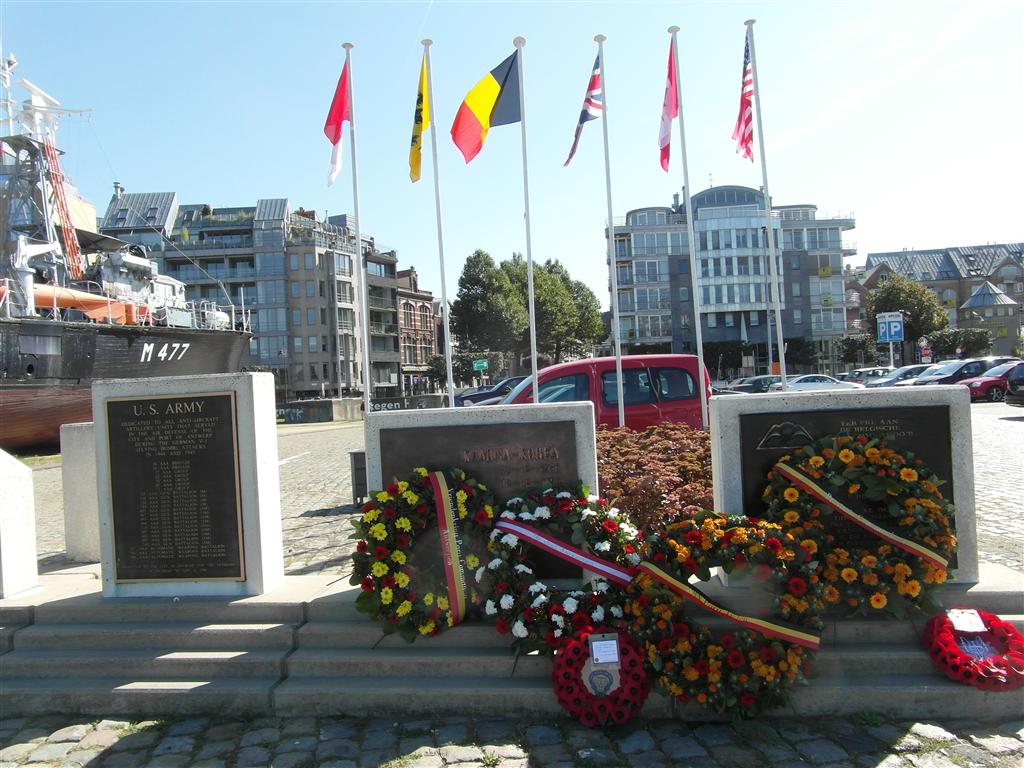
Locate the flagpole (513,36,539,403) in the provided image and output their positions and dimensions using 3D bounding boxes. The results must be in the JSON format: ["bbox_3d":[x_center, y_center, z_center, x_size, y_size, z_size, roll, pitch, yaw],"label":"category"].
[{"bbox_3d":[0.240,-1.558,9.220,0.150,5.930,0.150,-3,0,0],"label":"flagpole"}]

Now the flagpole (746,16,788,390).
[{"bbox_3d":[3.397,-1.769,9.270,0.150,6.000,0.150,-5,0,0],"label":"flagpole"}]

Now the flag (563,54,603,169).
[{"bbox_3d":[1.007,-3.838,10.000,0.560,1.500,0.300,-3,0,0],"label":"flag"}]

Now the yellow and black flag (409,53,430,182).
[{"bbox_3d":[-1.192,-3.416,9.100,0.300,1.650,0.280,-3,0,0],"label":"yellow and black flag"}]

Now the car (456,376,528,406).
[{"bbox_3d":[0.491,0.469,22.500,4.350,1.460,1.760,-3,0,-20],"label":"car"}]

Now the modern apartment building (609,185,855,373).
[{"bbox_3d":[24.200,-10.700,81.500,25.300,20.800,13.500,-3,0,0],"label":"modern apartment building"}]

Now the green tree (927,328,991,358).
[{"bbox_3d":[39.530,-2.884,63.000,5.000,4.100,4.000,-3,0,0],"label":"green tree"}]

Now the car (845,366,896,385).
[{"bbox_3d":[19.428,-0.083,37.500,4.200,1.500,1.750,-3,0,-15],"label":"car"}]

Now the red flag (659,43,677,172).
[{"bbox_3d":[2.002,-3.559,9.140,0.280,1.630,0.280,-3,0,0],"label":"red flag"}]

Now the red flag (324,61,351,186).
[{"bbox_3d":[-2.249,-3.357,9.150,0.300,1.550,0.250,-3,0,0],"label":"red flag"}]

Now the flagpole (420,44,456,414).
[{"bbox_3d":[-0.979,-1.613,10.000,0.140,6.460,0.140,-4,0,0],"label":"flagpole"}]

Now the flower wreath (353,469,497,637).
[{"bbox_3d":[-0.511,0.967,4.050,0.800,0.930,0.200,-3,-15,8],"label":"flower wreath"}]

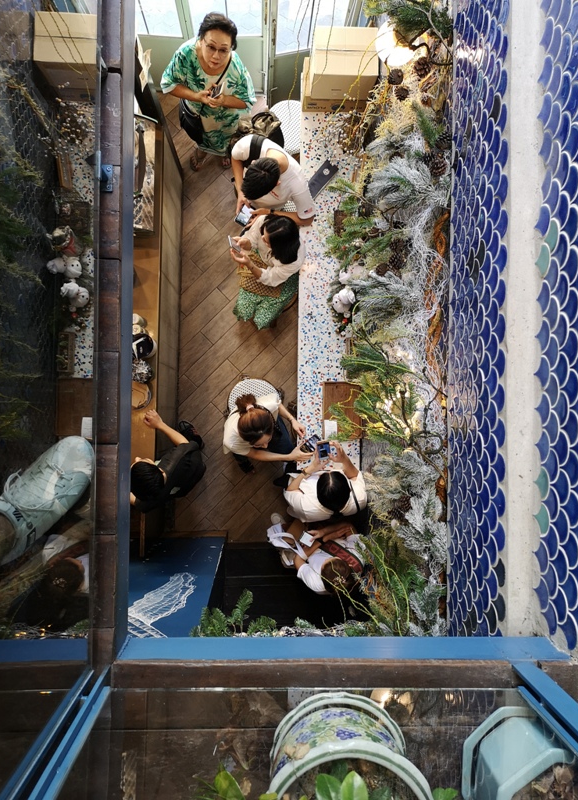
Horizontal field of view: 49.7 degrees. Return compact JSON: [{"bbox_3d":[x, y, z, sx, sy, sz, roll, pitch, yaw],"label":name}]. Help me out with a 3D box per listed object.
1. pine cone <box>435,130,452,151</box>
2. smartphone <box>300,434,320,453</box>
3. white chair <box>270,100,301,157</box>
[{"bbox_3d":[0.466,-0.782,1.880,0.050,0.050,0.060,6,101,0],"label":"pine cone"},{"bbox_3d":[0.131,0.274,3.638,0.152,0.009,0.073,-45,80,12],"label":"smartphone"},{"bbox_3d":[-0.001,-1.783,4.290,0.370,0.460,0.370,0,89,-3],"label":"white chair"}]

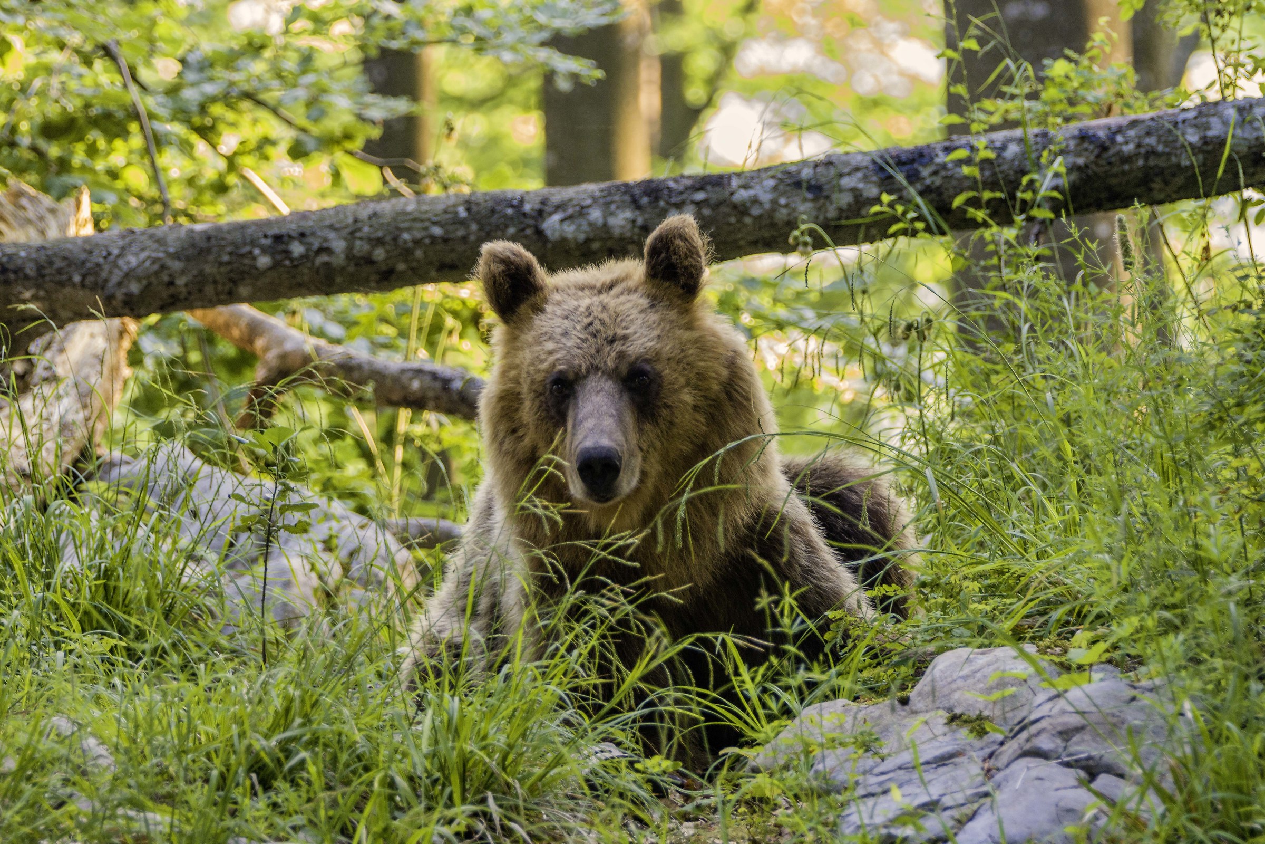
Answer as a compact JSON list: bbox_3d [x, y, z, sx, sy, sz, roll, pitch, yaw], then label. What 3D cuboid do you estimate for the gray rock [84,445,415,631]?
[{"bbox_3d":[-0.573,0.178,19.600,0.500,0.290,0.400,0,2,-6],"label":"gray rock"}]

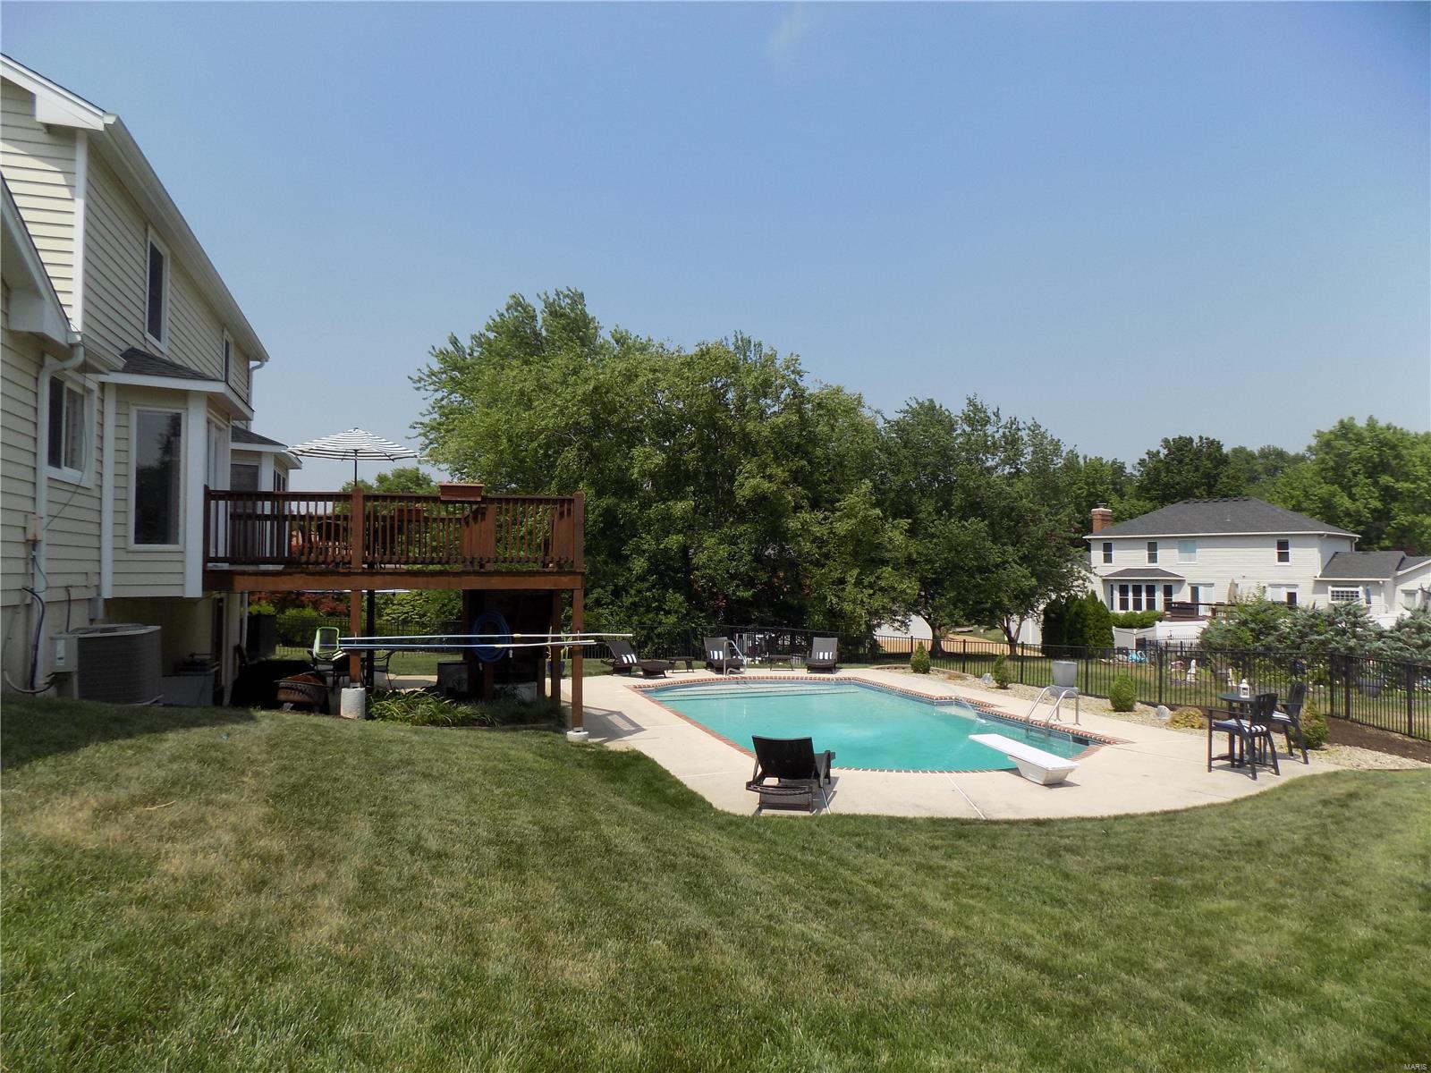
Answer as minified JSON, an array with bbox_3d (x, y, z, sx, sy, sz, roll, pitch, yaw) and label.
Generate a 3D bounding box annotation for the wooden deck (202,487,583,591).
[{"bbox_3d":[-5.622,0.104,16.178,5.628,1.431,6.409,1,-2,-18],"label":"wooden deck"}]

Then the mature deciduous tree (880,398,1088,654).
[{"bbox_3d":[9.764,-0.320,34.537,7.600,9.365,7.200,0,-2,16],"label":"mature deciduous tree"}]

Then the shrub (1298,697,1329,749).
[{"bbox_3d":[9.814,3.065,15.629,0.640,0.794,0.640,-1,-2,32],"label":"shrub"}]

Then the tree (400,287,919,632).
[{"bbox_3d":[-2.004,-2.362,35.592,17.500,13.664,13.000,0,-2,-3],"label":"tree"}]

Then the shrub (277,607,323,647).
[{"bbox_3d":[-16.002,3.545,36.428,1.850,1.633,1.800,1,-2,-24],"label":"shrub"}]

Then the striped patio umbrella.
[{"bbox_3d":[-6.422,-0.667,16.930,2.330,2.515,2.330,1,-2,-21],"label":"striped patio umbrella"}]

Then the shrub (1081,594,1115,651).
[{"bbox_3d":[14.484,3.261,35.940,1.300,2.240,1.300,0,-2,22],"label":"shrub"}]

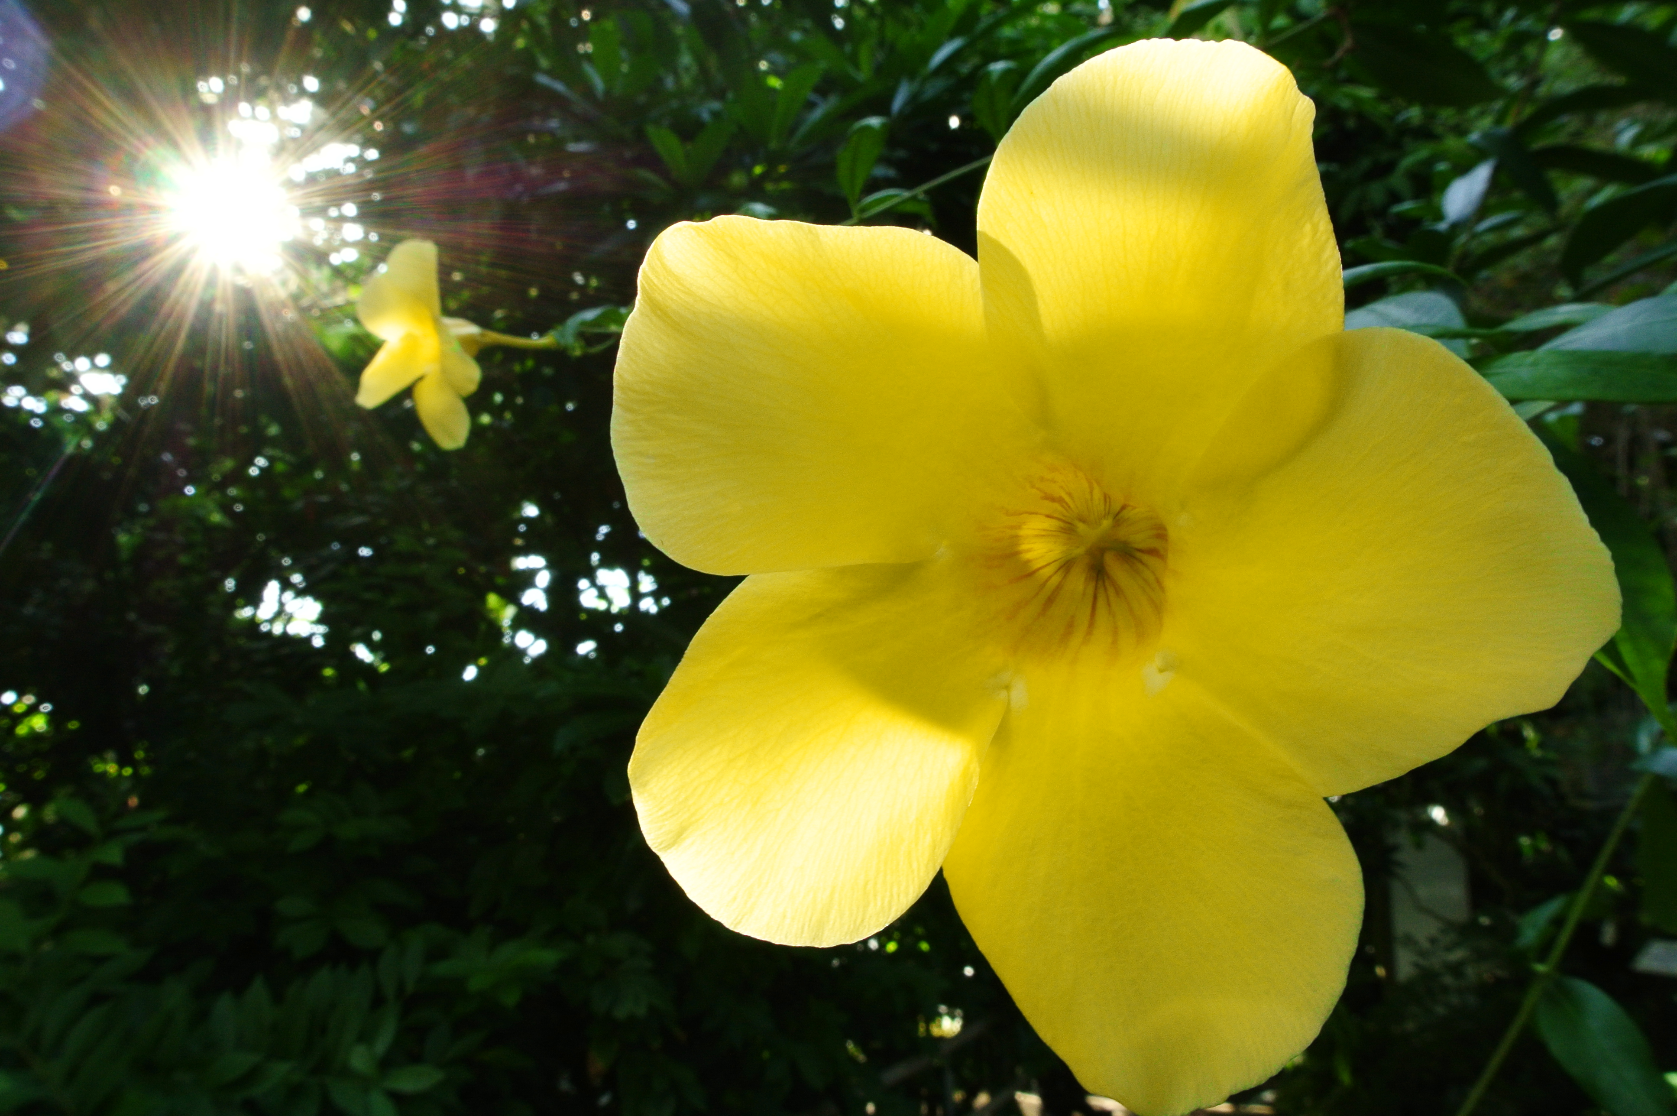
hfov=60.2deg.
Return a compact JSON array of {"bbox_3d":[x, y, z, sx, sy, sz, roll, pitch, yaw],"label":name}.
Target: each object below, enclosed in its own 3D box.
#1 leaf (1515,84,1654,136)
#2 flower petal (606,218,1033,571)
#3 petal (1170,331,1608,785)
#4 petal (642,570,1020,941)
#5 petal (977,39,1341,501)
[{"bbox_3d":[0.439,-0.263,0.850,0.082,0.027,0.030,-12,0,30],"label":"leaf"},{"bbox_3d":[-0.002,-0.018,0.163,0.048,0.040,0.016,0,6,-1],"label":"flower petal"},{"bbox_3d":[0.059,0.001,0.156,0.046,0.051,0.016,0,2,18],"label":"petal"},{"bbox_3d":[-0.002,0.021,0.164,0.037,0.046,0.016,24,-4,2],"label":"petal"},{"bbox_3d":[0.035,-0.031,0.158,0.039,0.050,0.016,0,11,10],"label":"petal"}]

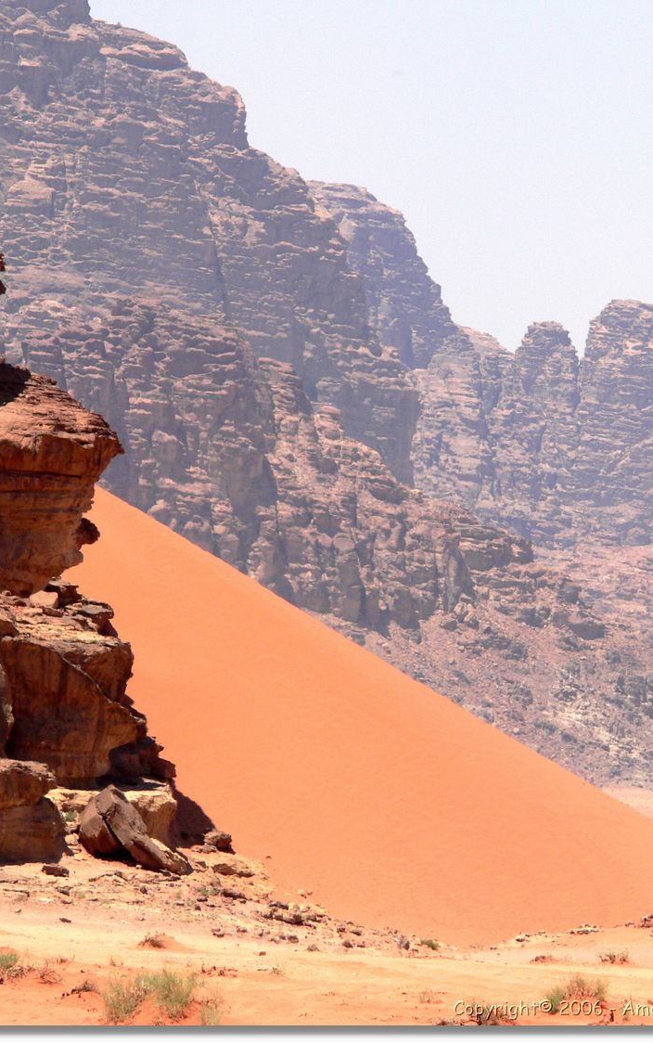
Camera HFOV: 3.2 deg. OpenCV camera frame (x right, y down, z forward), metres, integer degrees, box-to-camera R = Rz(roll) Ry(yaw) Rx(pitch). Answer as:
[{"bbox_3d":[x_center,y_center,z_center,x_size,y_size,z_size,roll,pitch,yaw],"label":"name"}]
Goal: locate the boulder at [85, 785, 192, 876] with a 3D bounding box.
[{"bbox_3d":[-3.275,5.376,203.000,1.874,1.571,1.499,0,-1,0],"label":"boulder"}]

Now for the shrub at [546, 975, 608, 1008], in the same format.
[{"bbox_3d":[3.590,6.712,167.000,0.872,0.452,0.741,0,-1,0],"label":"shrub"}]

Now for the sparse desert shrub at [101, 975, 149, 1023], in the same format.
[{"bbox_3d":[-2.820,6.673,163.000,0.699,0.684,0.664,0,-1,0],"label":"sparse desert shrub"}]

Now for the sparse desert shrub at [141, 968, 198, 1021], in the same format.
[{"bbox_3d":[-2.202,6.645,164.000,0.811,0.734,0.730,0,-1,0],"label":"sparse desert shrub"}]

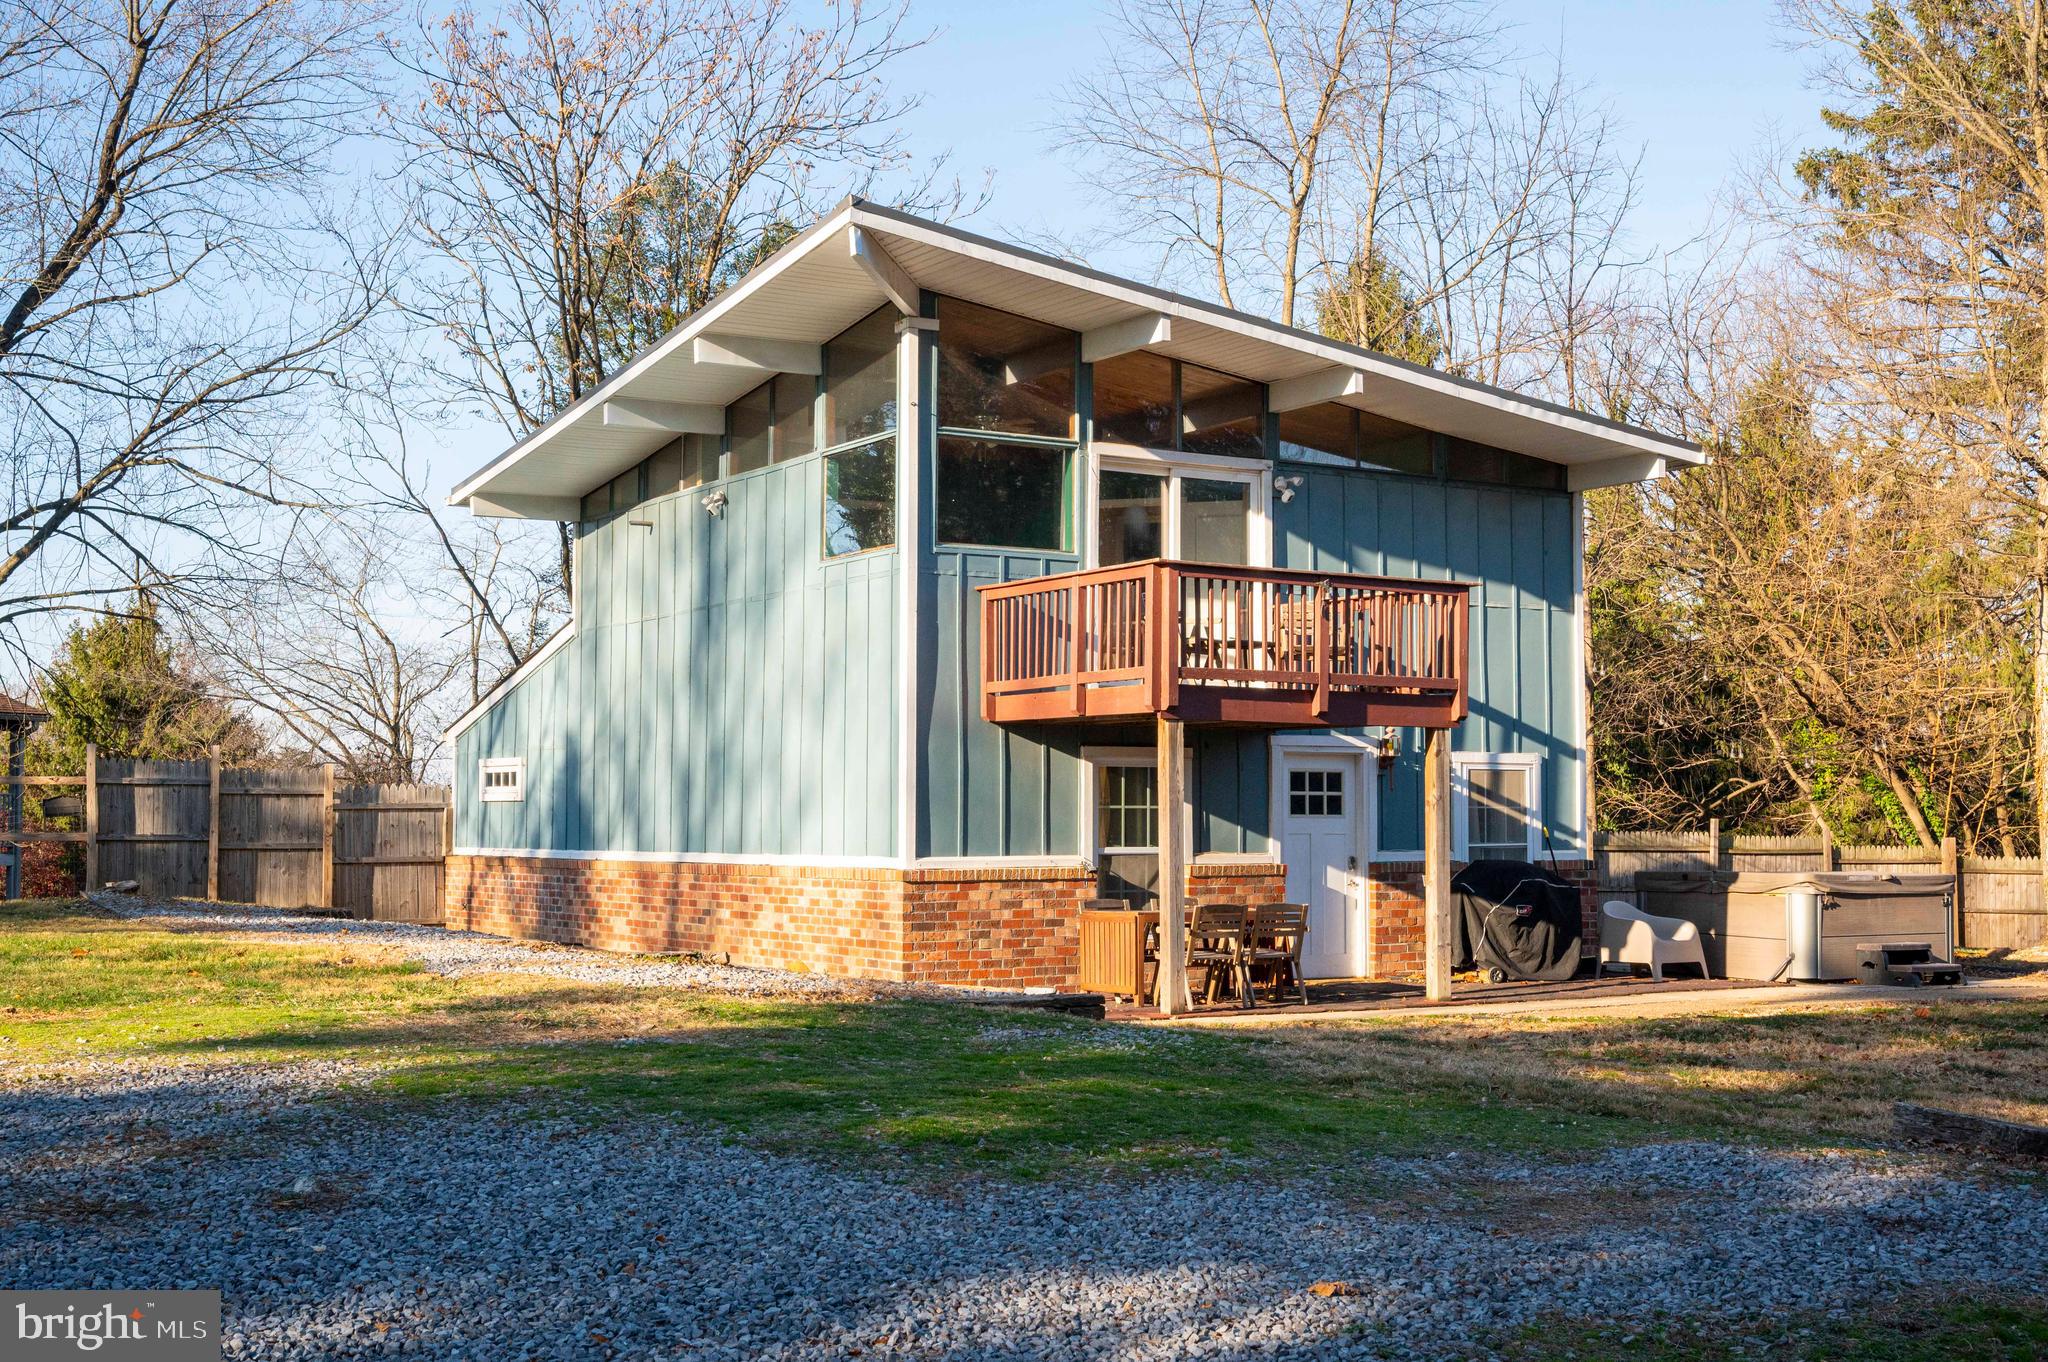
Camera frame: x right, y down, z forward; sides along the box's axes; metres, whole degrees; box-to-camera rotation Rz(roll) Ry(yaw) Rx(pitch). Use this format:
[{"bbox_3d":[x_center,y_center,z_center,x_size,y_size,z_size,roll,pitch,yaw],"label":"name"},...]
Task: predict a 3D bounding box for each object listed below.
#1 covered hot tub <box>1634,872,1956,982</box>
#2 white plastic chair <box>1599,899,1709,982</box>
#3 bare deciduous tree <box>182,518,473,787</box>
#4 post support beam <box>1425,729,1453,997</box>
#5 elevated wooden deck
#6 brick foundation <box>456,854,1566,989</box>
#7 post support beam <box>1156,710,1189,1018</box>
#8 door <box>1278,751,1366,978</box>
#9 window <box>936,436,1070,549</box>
[{"bbox_3d":[7.438,2.318,22.989,2.100,0.930,2.060,2,-4,-33],"label":"covered hot tub"},{"bbox_3d":[5.685,2.329,21.540,0.760,0.710,0.670,2,-4,-33],"label":"white plastic chair"},{"bbox_3d":[-10.300,0.400,35.500,4.300,5.700,4.200,1,-4,-14],"label":"bare deciduous tree"},{"bbox_3d":[3.283,1.447,18.891,0.140,2.160,0.140,2,-4,-31],"label":"post support beam"},{"bbox_3d":[1.616,-0.205,19.346,3.120,1.170,2.520,2,-4,-31],"label":"elevated wooden deck"},{"bbox_3d":[-0.737,2.412,25.975,7.550,1.020,11.500,2,-4,-31],"label":"brick foundation"},{"bbox_3d":[1.085,1.370,17.551,0.140,2.160,0.140,2,-4,-31],"label":"post support beam"},{"bbox_3d":[2.661,1.672,21.444,0.920,2.050,0.080,2,-4,-31],"label":"door"},{"bbox_3d":[-0.153,-1.556,19.826,1.340,1.000,0.100,2,-4,-31],"label":"window"}]

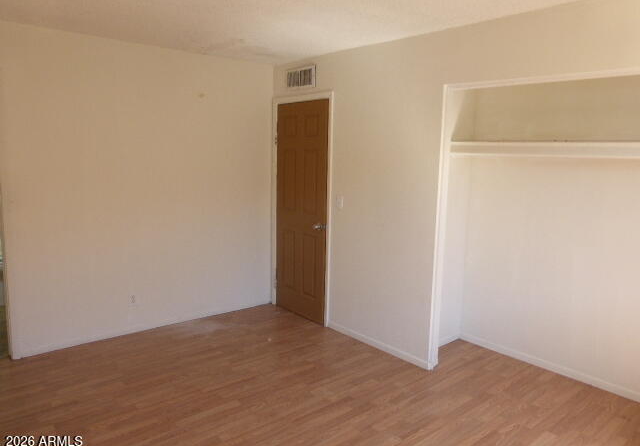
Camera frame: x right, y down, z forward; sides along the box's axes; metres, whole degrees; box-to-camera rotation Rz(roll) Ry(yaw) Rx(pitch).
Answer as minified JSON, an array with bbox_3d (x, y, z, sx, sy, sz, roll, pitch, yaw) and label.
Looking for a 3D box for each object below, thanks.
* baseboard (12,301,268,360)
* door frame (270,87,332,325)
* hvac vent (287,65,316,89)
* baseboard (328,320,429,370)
[{"bbox_3d":[-1.399,0.904,4.181,2.270,0.068,0.015,-6,12,-41],"label":"baseboard"},{"bbox_3d":[-0.168,-0.152,4.476,0.100,2.120,0.900,-6,12,-41],"label":"door frame"},{"bbox_3d":[-0.180,-1.341,4.284,0.022,0.185,0.445,-6,12,-41],"label":"hvac vent"},{"bbox_3d":[0.448,0.997,3.863,0.015,0.068,1.090,-6,12,-41],"label":"baseboard"}]

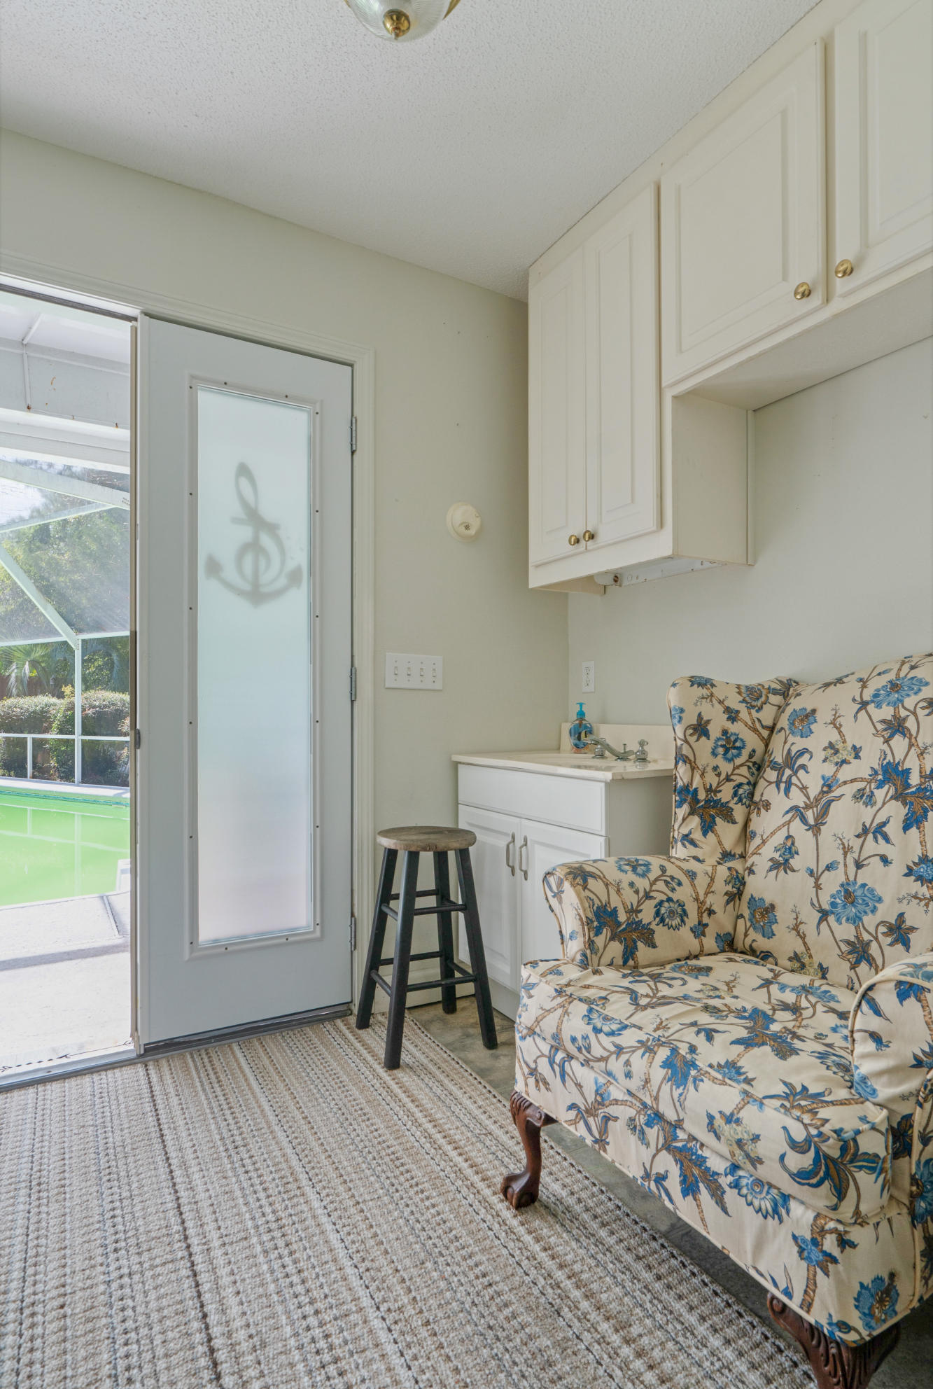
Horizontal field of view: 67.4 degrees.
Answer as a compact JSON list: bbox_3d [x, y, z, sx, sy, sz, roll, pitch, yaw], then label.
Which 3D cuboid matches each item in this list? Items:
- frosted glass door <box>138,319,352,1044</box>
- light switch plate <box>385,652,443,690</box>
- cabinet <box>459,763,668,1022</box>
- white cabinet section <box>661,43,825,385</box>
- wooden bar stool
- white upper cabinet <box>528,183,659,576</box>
[{"bbox_3d":[-0.638,-0.040,2.068,0.606,1.990,0.045,0,-1,-29],"label":"frosted glass door"},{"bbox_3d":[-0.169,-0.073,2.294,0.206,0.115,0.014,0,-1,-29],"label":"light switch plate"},{"bbox_3d":[0.362,0.613,2.141,0.485,0.790,0.765,0,-1,-29],"label":"cabinet"},{"bbox_3d":[0.747,-1.075,1.705,0.302,0.565,0.450,0,0,-30],"label":"white cabinet section"},{"bbox_3d":[-0.120,0.707,2.057,0.325,0.600,0.325,0,-1,-29],"label":"wooden bar stool"},{"bbox_3d":[0.489,-0.864,2.106,0.310,1.035,0.610,0,-1,-29],"label":"white upper cabinet"}]

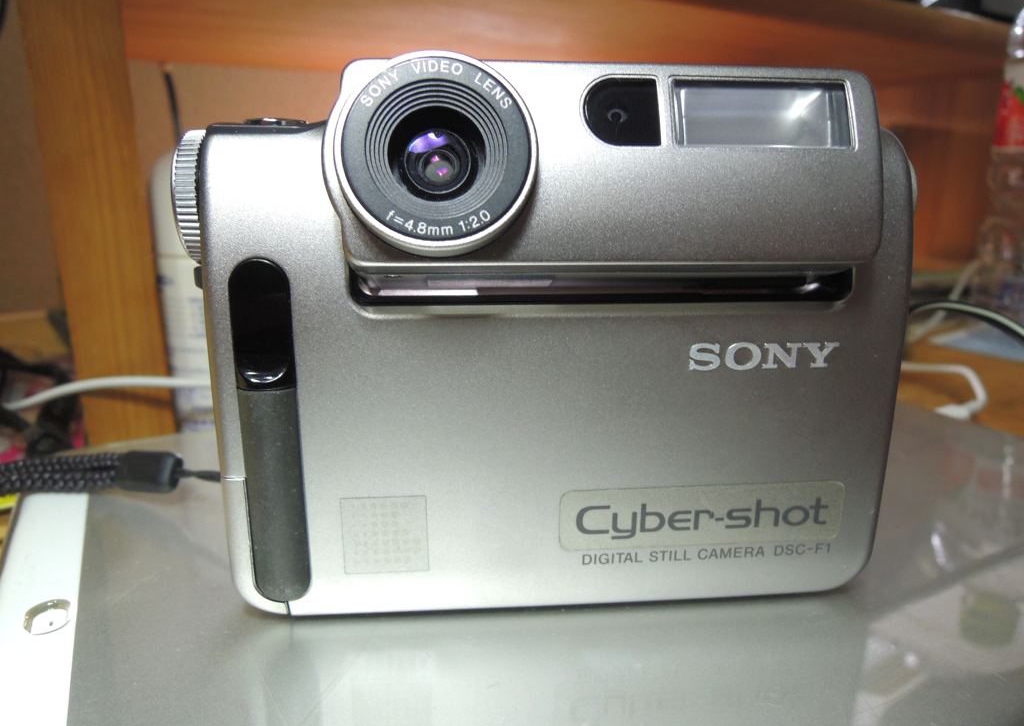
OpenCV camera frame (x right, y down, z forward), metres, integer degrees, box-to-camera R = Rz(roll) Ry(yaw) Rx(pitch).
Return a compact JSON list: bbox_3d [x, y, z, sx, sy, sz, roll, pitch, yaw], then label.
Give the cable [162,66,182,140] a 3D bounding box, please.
[{"bbox_3d":[-0.215,-0.164,0.450,0.007,0.050,0.005,0,15,-2],"label":"cable"}]

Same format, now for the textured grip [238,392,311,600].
[{"bbox_3d":[-0.035,0.020,0.105,0.008,0.034,0.003,-1,16,-5],"label":"textured grip"}]

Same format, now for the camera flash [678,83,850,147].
[{"bbox_3d":[0.034,-0.034,0.098,0.025,0.010,0.005,-1,-7,-5],"label":"camera flash"}]

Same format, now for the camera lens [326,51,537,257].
[{"bbox_3d":[-0.009,-0.026,0.092,0.026,0.026,0.009,-1,-7,-5],"label":"camera lens"}]

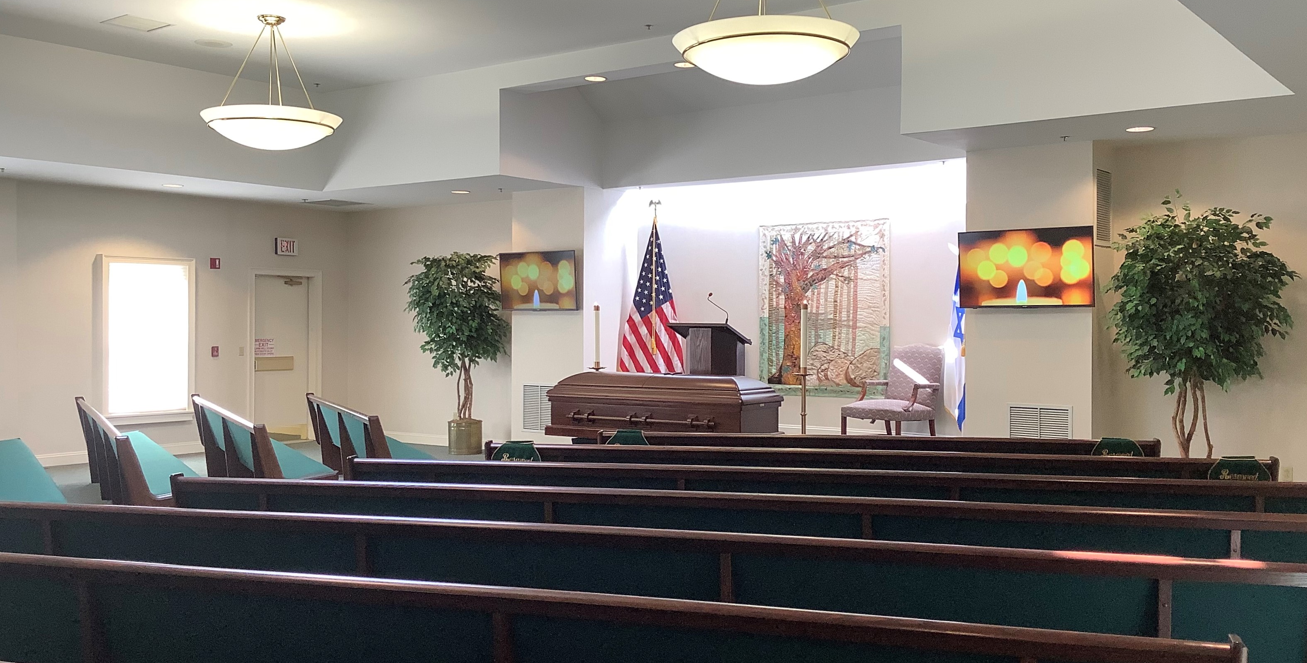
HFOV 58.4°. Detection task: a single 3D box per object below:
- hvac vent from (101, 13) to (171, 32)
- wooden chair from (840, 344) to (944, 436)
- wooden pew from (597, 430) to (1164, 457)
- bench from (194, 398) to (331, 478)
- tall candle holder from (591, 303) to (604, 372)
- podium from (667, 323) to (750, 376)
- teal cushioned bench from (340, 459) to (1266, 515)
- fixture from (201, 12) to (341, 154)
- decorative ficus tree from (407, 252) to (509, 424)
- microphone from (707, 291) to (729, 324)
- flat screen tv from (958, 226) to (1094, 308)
[{"bbox_3d":[-4.700,-2.804,10.660,0.450,0.030,0.450,0,0,35],"label":"hvac vent"},{"bbox_3d":[2.389,0.670,11.848,0.730,1.060,0.690,0,1,-42],"label":"wooden chair"},{"bbox_3d":[1.534,1.111,8.380,3.861,0.850,0.620,0,0,7],"label":"wooden pew"},{"bbox_3d":[-3.330,1.045,9.740,0.620,0.840,4.000,0,0,-27],"label":"bench"},{"bbox_3d":[-0.550,0.598,11.560,0.260,1.760,0.260,0,0,35],"label":"tall candle holder"},{"bbox_3d":[0.572,0.533,11.998,0.700,1.240,0.500,0,0,35],"label":"podium"},{"bbox_3d":[0.807,1.060,5.735,4.650,0.840,0.620,0,0,12],"label":"teal cushioned bench"},{"bbox_3d":[-3.405,-2.216,10.470,1.210,1.166,1.210,0,0,0],"label":"fixture"},{"bbox_3d":[-2.358,0.073,14.040,1.180,2.021,1.120,0,0,0],"label":"decorative ficus tree"},{"bbox_3d":[0.637,-0.236,11.500,0.230,0.320,0.100,1,1,37],"label":"microphone"},{"bbox_3d":[3.370,-0.572,10.625,1.235,0.710,0.070,1,6,37],"label":"flat screen tv"}]

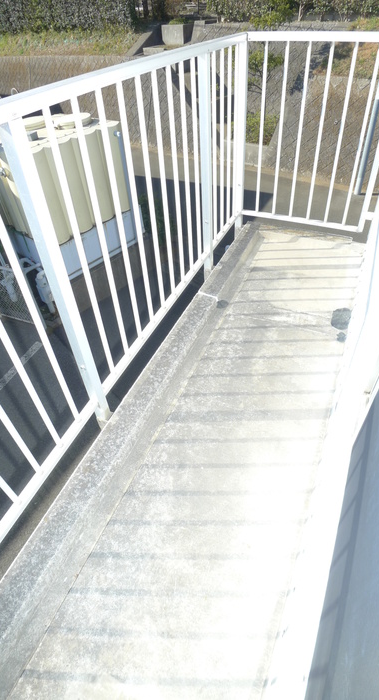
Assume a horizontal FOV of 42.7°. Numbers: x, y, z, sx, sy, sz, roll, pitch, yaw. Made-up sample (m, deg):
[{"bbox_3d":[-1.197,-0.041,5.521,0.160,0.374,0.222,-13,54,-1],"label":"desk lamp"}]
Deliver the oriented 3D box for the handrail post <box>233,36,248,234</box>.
[{"bbox_3d":[0.309,-1.226,2.925,0.048,1.090,0.048,11,40,17],"label":"handrail post"}]

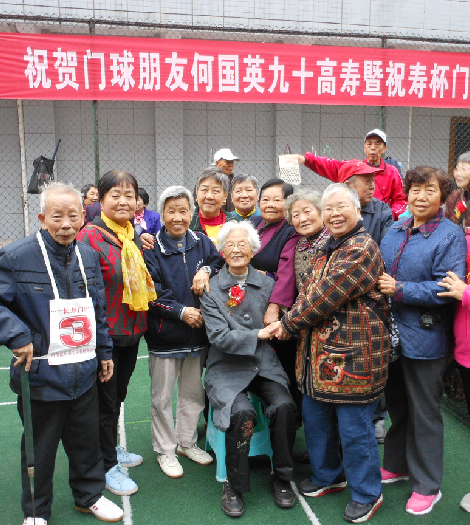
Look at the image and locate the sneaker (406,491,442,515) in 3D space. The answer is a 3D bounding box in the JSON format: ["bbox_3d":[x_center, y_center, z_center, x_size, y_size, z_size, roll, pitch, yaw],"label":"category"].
[{"bbox_3d":[0.909,1.110,2.748,0.095,0.100,0.245,8,13,40],"label":"sneaker"}]

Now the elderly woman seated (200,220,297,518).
[{"bbox_3d":[0.047,0.489,2.847,0.440,1.295,0.620,-3,10,-14],"label":"elderly woman seated"}]

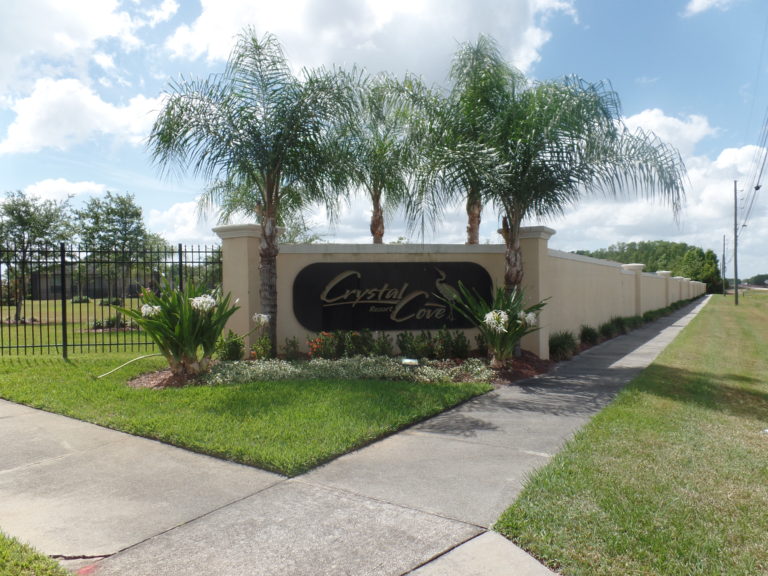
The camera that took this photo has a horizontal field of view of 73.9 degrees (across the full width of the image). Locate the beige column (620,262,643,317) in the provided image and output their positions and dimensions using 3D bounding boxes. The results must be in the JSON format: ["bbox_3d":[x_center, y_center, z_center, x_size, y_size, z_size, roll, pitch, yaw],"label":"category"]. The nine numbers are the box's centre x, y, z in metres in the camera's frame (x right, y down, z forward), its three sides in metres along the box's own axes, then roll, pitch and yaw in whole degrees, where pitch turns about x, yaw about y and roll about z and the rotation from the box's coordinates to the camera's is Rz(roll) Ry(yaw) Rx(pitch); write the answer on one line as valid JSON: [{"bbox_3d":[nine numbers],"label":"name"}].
[{"bbox_3d":[11.029,0.160,22.452,0.856,2.422,0.856,-1,0,33],"label":"beige column"}]

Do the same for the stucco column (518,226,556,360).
[{"bbox_3d":[2.695,0.151,9.566,0.856,2.477,0.856,-1,0,33],"label":"stucco column"}]

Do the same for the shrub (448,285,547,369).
[{"bbox_3d":[1.720,0.575,7.800,1.470,1.310,1.350,0,0,0],"label":"shrub"}]

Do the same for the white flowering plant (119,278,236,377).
[{"bbox_3d":[-2.905,0.583,7.250,1.500,1.350,1.400,-1,0,-22],"label":"white flowering plant"}]

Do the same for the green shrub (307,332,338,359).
[{"bbox_3d":[-1.024,0.983,8.500,0.500,0.450,0.420,-1,0,-7],"label":"green shrub"}]

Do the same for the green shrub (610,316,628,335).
[{"bbox_3d":[6.740,1.070,14.600,0.550,0.520,0.550,0,0,0],"label":"green shrub"}]

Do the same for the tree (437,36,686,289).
[{"bbox_3d":[3.080,-1.500,8.950,4.300,5.450,3.800,0,0,0],"label":"tree"}]

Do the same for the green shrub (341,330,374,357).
[{"bbox_3d":[-0.460,0.980,8.900,0.590,0.480,0.520,0,0,0],"label":"green shrub"}]

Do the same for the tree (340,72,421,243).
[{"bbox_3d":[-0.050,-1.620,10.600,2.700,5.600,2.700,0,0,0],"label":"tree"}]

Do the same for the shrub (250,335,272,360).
[{"bbox_3d":[-2.004,1.006,8.350,0.360,0.393,0.360,-1,0,-7],"label":"shrub"}]

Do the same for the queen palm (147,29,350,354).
[{"bbox_3d":[-2.300,-1.630,8.700,3.450,5.600,3.300,0,0,0],"label":"queen palm"}]

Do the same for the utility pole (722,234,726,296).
[{"bbox_3d":[58.100,-3.840,87.000,0.340,10.400,0.340,0,0,0],"label":"utility pole"}]

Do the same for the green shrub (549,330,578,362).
[{"bbox_3d":[3.240,1.020,9.200,0.580,0.540,0.580,0,0,0],"label":"green shrub"}]

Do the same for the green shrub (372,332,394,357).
[{"bbox_3d":[-0.008,0.992,8.650,0.360,0.441,0.360,-1,0,-7],"label":"green shrub"}]

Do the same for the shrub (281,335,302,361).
[{"bbox_3d":[-1.532,1.018,8.450,0.350,0.397,0.340,-1,0,-7],"label":"shrub"}]

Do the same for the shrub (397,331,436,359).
[{"bbox_3d":[0.570,1.000,8.950,0.680,0.500,0.560,0,0,0],"label":"shrub"}]

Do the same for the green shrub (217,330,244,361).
[{"bbox_3d":[-2.452,0.918,8.150,0.440,0.511,0.420,-1,0,-7],"label":"green shrub"}]

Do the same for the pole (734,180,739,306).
[{"bbox_3d":[29.000,-3.660,42.000,0.330,10.350,0.330,0,0,0],"label":"pole"}]

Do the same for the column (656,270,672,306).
[{"bbox_3d":[19.197,0.097,35.084,0.856,2.484,0.856,-1,0,33],"label":"column"}]

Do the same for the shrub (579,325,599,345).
[{"bbox_3d":[4.901,1.148,12.200,0.460,0.502,0.460,-1,0,33],"label":"shrub"}]

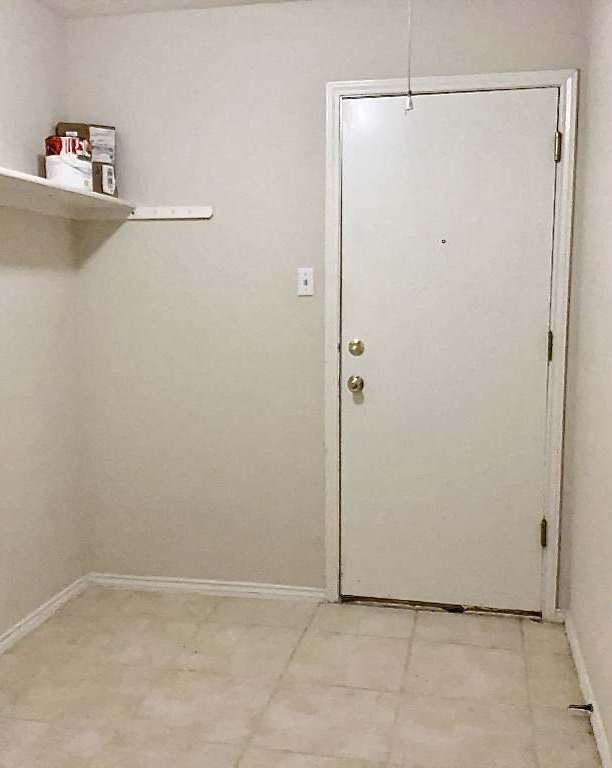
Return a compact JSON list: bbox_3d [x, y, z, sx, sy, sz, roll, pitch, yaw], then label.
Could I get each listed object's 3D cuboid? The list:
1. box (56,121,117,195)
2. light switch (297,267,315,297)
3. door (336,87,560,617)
[{"bbox_3d":[-0.880,-0.879,3.204,0.216,0.281,0.140,-3,7,-22],"label":"box"},{"bbox_3d":[-0.002,-0.414,3.239,0.070,0.115,0.013,1,7,12],"label":"light switch"},{"bbox_3d":[0.548,-0.104,3.188,0.815,2.030,0.045,1,7,12],"label":"door"}]

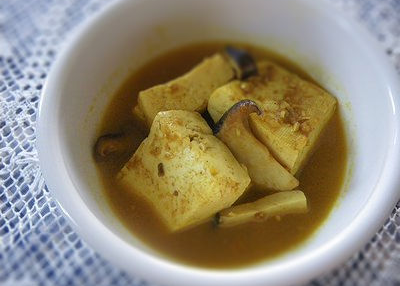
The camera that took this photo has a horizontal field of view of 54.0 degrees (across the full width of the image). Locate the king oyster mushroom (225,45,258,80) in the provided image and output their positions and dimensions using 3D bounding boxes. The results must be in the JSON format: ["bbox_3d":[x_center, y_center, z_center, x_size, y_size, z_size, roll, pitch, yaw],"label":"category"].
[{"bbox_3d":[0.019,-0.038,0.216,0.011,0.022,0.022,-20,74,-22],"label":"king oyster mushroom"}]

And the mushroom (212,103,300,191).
[{"bbox_3d":[0.028,0.001,0.194,0.024,0.010,0.045,-32,87,10],"label":"mushroom"}]

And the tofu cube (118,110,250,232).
[{"bbox_3d":[-0.008,0.015,0.198,0.044,0.029,0.042,-40,74,-4],"label":"tofu cube"}]

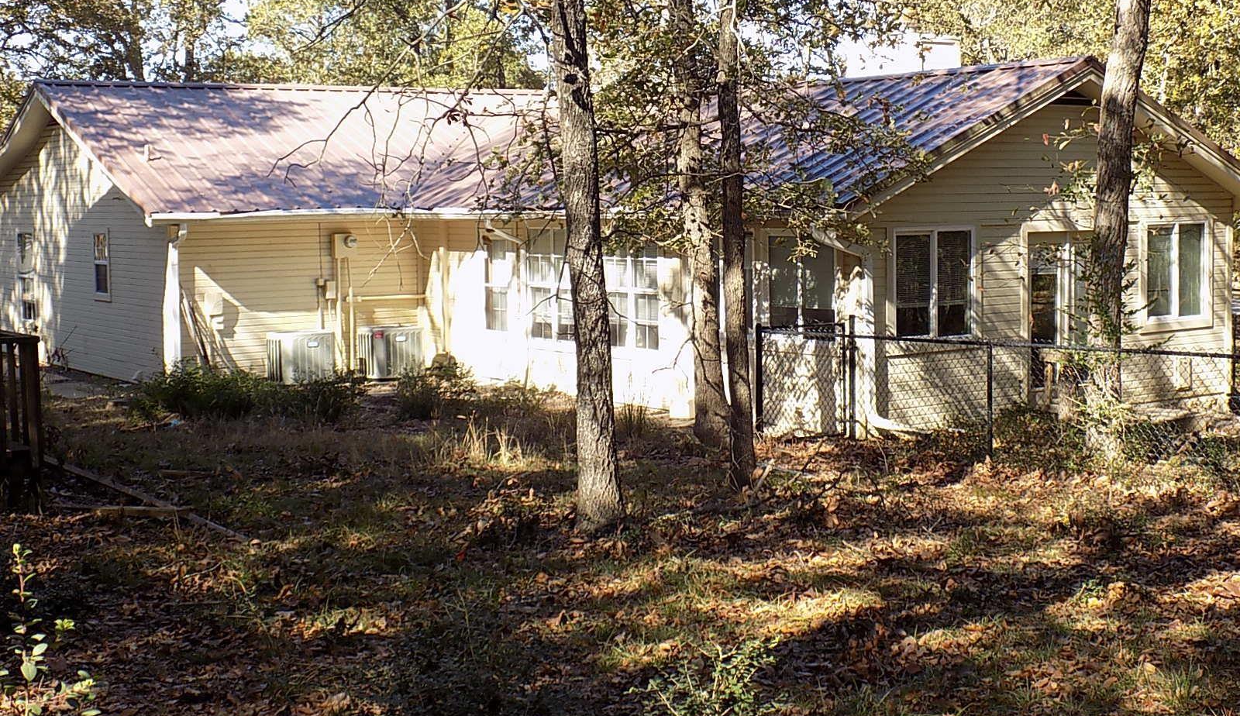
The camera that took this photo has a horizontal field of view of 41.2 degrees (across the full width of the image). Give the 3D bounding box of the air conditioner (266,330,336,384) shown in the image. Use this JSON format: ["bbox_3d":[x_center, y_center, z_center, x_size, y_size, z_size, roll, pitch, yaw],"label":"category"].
[{"bbox_3d":[-4.785,-0.002,24.705,0.789,0.715,0.789,-5,7,-36],"label":"air conditioner"}]

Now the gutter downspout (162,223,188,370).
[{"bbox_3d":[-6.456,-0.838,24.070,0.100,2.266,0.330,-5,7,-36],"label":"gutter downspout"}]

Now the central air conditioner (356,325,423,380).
[{"bbox_3d":[-3.567,-0.085,25.650,0.788,0.731,0.788,-5,7,-36],"label":"central air conditioner"}]

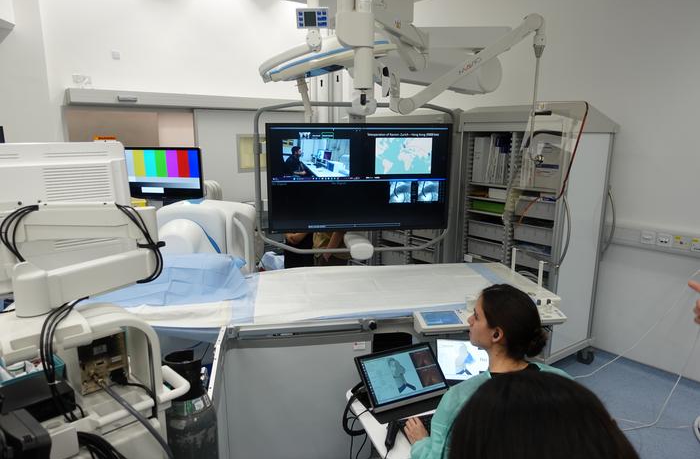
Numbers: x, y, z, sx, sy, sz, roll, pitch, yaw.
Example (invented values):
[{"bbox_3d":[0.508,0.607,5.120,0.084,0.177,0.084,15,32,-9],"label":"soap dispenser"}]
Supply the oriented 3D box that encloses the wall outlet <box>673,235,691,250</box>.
[{"bbox_3d":[2.345,0.093,3.302,0.015,0.089,0.097,-8,14,-35],"label":"wall outlet"}]

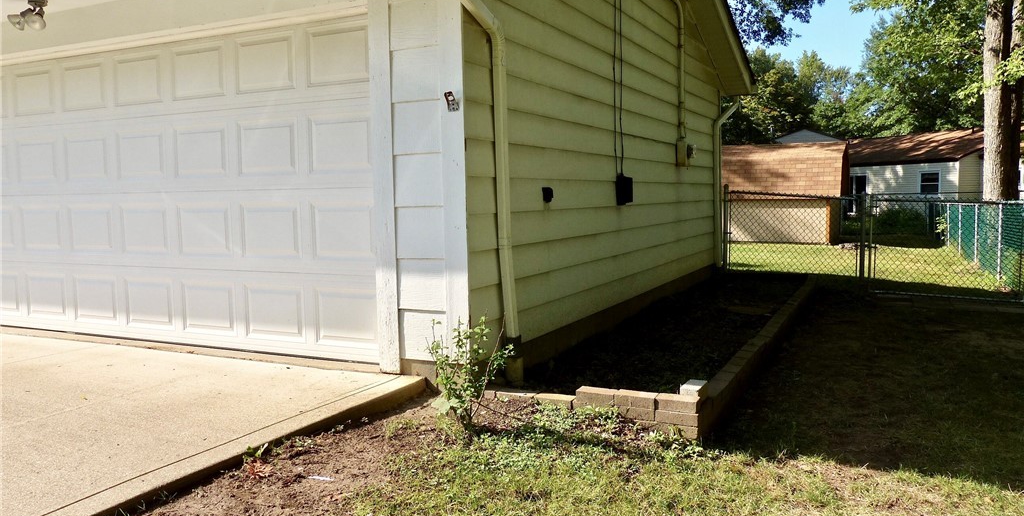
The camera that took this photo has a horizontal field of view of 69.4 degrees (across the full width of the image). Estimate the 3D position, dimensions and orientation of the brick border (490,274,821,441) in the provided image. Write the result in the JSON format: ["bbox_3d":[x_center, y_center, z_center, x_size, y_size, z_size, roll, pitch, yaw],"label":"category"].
[{"bbox_3d":[1.706,0.544,6.321,1.270,0.220,5.920,2,5,27],"label":"brick border"}]

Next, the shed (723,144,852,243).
[{"bbox_3d":[8.020,-1.974,22.516,3.800,2.876,3.050,2,5,27],"label":"shed"}]

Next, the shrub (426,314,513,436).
[{"bbox_3d":[-0.204,0.586,3.720,0.400,0.570,0.370,-1,5,0],"label":"shrub"}]

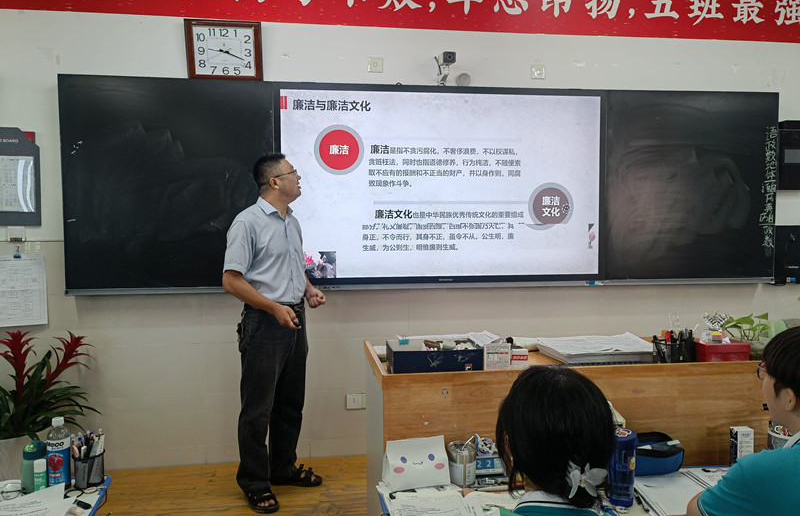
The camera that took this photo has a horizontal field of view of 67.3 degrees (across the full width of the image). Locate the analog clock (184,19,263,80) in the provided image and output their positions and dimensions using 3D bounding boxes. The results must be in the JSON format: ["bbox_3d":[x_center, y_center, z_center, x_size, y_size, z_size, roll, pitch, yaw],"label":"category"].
[{"bbox_3d":[-0.962,-1.142,3.318,0.405,0.306,0.050,-1,16,-7],"label":"analog clock"}]

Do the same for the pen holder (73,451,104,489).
[{"bbox_3d":[-0.975,0.661,1.887,0.091,0.094,0.091,-1,3,-7],"label":"pen holder"}]

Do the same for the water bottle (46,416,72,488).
[{"bbox_3d":[-1.035,0.592,1.824,0.066,0.218,0.066,-1,3,-7],"label":"water bottle"}]

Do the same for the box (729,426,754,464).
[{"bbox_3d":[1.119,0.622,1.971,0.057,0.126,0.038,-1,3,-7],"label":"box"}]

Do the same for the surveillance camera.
[{"bbox_3d":[0.267,-1.110,3.360,0.070,0.063,0.130,-1,9,-7],"label":"surveillance camera"}]

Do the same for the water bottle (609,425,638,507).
[{"bbox_3d":[0.638,0.600,1.727,0.070,0.205,0.070,-1,3,-7],"label":"water bottle"}]

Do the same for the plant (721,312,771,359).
[{"bbox_3d":[1.367,0.300,2.364,0.200,0.175,0.160,-1,3,-7],"label":"plant"}]

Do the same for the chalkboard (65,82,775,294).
[{"bbox_3d":[0.260,-0.415,3.562,4.240,1.197,0.090,-1,3,-7],"label":"chalkboard"}]

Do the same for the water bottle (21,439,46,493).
[{"bbox_3d":[-1.126,0.633,1.844,0.068,0.155,0.068,-1,3,-7],"label":"water bottle"}]

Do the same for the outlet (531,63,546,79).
[{"bbox_3d":[0.835,-1.127,3.630,0.087,0.087,0.015,-1,3,-7],"label":"outlet"}]

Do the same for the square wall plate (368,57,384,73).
[{"bbox_3d":[-0.140,-1.126,3.514,0.086,0.086,0.012,-1,3,-7],"label":"square wall plate"}]

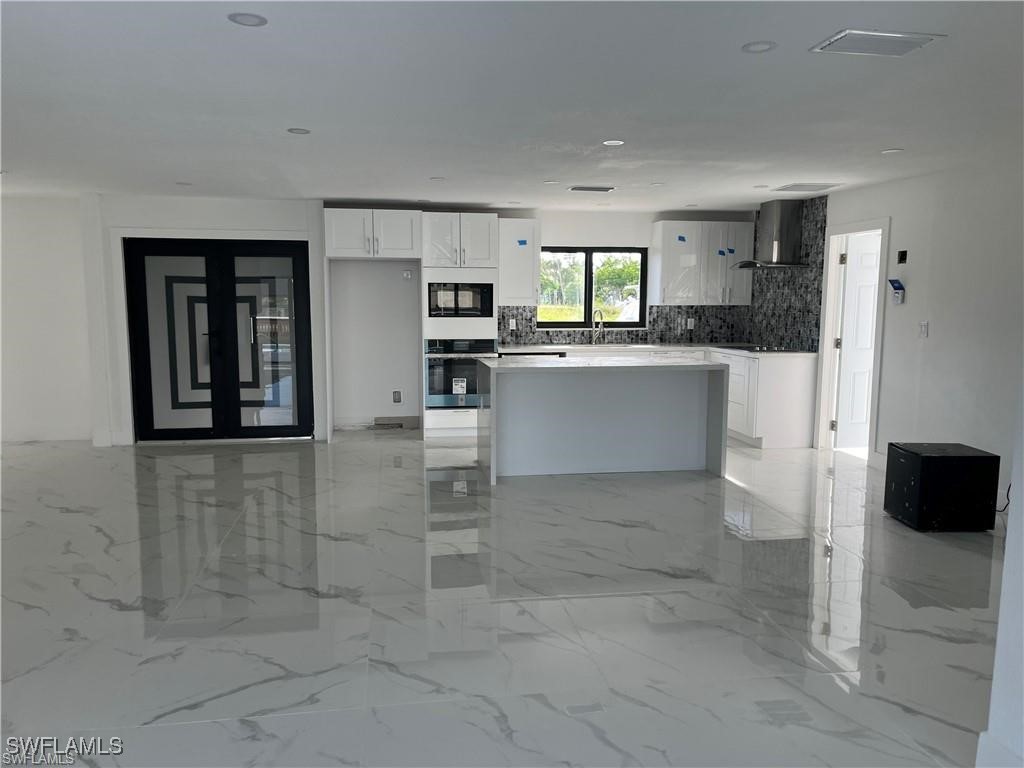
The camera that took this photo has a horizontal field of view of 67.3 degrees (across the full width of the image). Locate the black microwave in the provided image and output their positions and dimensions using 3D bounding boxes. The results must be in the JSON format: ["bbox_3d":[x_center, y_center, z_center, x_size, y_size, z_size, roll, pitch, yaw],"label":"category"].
[{"bbox_3d":[-0.540,-0.863,7.974,0.654,0.337,0.420,-1,6,-8],"label":"black microwave"}]

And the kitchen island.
[{"bbox_3d":[0.719,0.272,6.493,1.910,0.921,0.910,-1,6,-8],"label":"kitchen island"}]

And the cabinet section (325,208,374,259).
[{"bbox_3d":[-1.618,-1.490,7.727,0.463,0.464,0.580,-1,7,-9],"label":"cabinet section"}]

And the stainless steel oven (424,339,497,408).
[{"bbox_3d":[-0.555,-0.128,8.117,0.746,0.717,0.600,-1,6,-8],"label":"stainless steel oven"}]

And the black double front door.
[{"bbox_3d":[-2.933,-0.433,7.793,1.755,2.020,0.120,-1,6,-8],"label":"black double front door"}]

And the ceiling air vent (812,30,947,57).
[{"bbox_3d":[1.414,-1.310,2.985,0.423,0.030,0.265,-1,6,-8],"label":"ceiling air vent"}]

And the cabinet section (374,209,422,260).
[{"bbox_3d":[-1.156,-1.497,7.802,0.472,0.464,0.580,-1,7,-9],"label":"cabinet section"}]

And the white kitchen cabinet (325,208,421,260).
[{"bbox_3d":[-1.403,-1.507,7.881,0.945,0.456,0.610,-1,6,-8],"label":"white kitchen cabinet"}]

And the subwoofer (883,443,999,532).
[{"bbox_3d":[2.798,0.663,5.030,0.505,0.470,0.450,0,6,0],"label":"subwoofer"}]

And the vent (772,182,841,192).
[{"bbox_3d":[2.589,-1.712,6.741,0.435,0.030,0.445,-1,6,-8],"label":"vent"}]

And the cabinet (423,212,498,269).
[{"bbox_3d":[-0.561,-1.474,8.021,0.761,0.546,0.610,-1,6,-8],"label":"cabinet"}]

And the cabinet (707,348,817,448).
[{"bbox_3d":[2.579,0.112,7.990,0.630,0.928,1.064,-1,6,-8],"label":"cabinet"}]

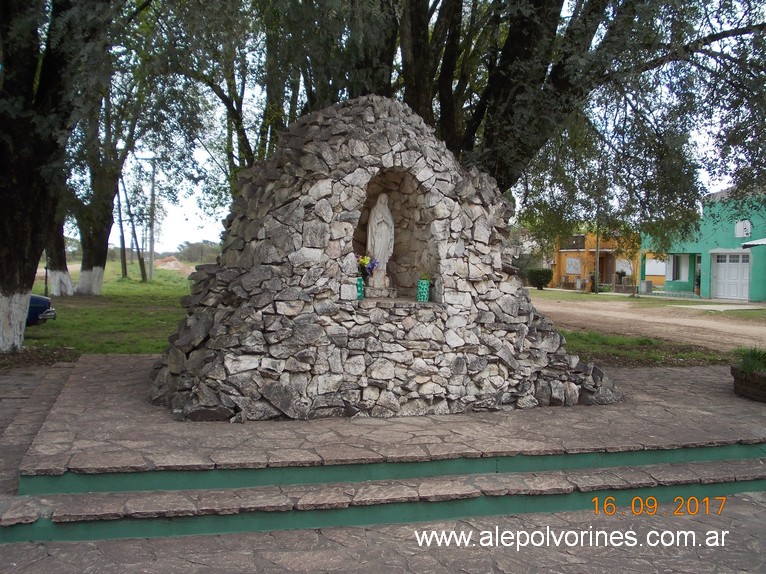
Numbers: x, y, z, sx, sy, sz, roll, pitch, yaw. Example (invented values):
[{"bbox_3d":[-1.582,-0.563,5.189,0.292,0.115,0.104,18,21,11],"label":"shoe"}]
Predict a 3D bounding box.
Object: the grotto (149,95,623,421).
[{"bbox_3d":[-0.127,-0.428,8.300,4.250,2.950,2.680,0,2,-15],"label":"grotto"}]

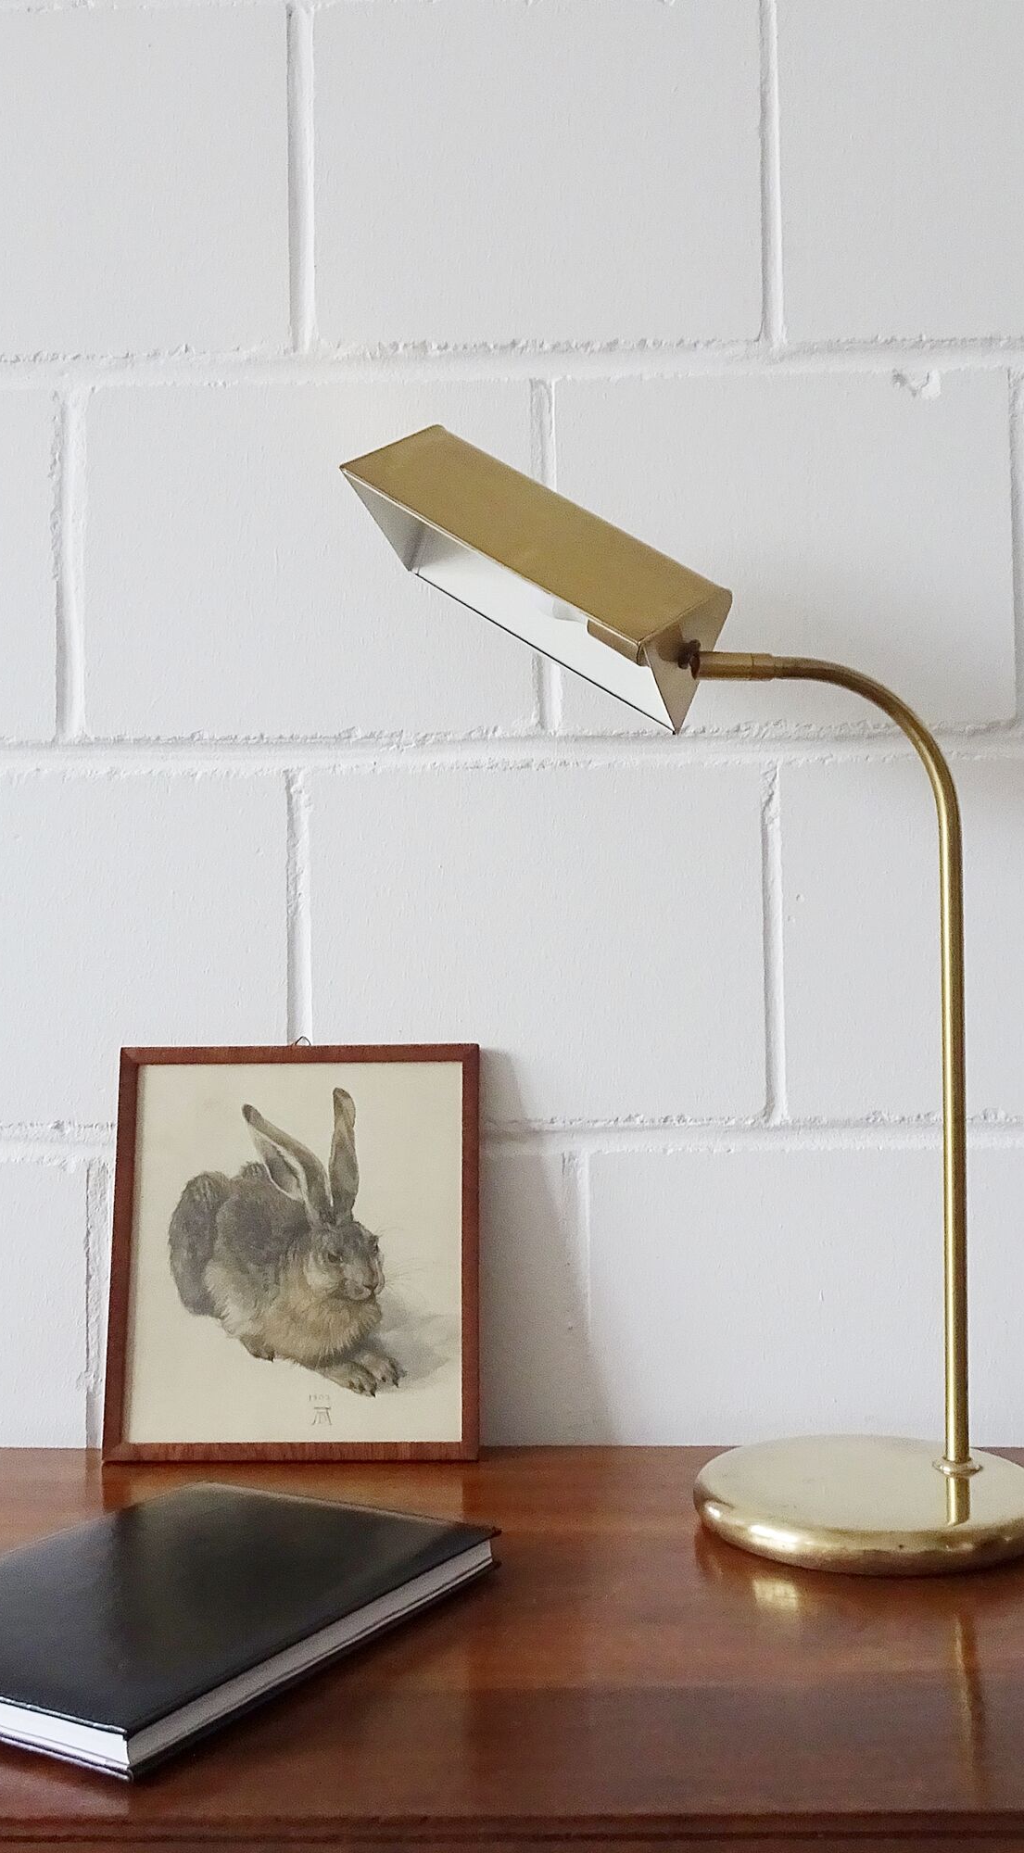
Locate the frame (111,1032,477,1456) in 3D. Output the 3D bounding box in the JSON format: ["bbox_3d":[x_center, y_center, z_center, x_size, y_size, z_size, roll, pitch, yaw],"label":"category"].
[{"bbox_3d":[-0.114,0.172,0.910,0.195,0.215,0.014,-1,-12,3],"label":"frame"}]

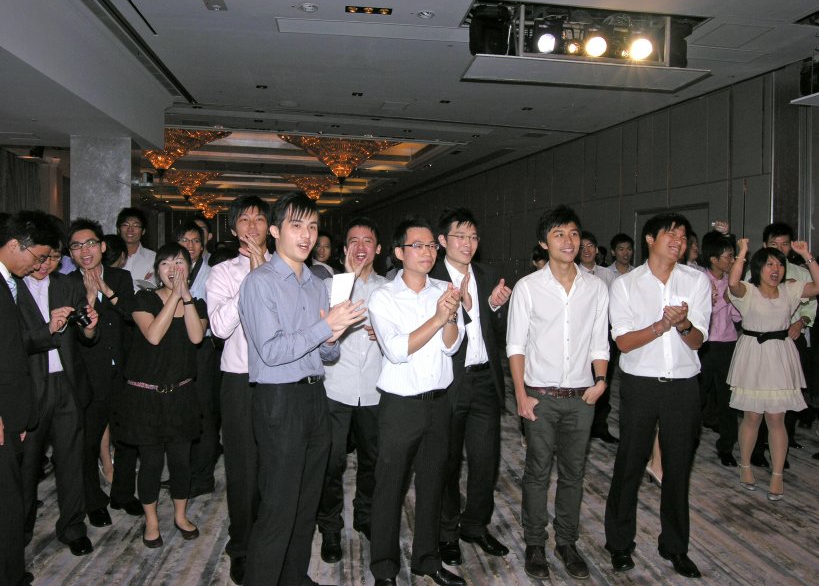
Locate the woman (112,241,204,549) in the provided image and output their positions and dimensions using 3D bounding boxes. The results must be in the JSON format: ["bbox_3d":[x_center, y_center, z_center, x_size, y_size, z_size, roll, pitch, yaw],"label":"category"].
[{"bbox_3d":[-1.384,0.533,3.107,0.500,1.600,0.440,-2,4,-30],"label":"woman"}]

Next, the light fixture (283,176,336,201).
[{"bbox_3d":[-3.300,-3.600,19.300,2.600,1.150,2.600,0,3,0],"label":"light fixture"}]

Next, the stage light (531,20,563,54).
[{"bbox_3d":[1.255,-2.349,5.200,0.280,0.320,0.330,1,22,3],"label":"stage light"}]

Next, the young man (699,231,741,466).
[{"bbox_3d":[2.326,0.408,4.249,0.470,1.710,0.320,0,3,-5],"label":"young man"}]

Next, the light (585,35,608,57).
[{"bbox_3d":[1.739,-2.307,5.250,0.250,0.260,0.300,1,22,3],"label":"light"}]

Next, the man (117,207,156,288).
[{"bbox_3d":[-1.938,0.311,4.056,0.480,1.830,0.340,-2,4,-30],"label":"man"}]

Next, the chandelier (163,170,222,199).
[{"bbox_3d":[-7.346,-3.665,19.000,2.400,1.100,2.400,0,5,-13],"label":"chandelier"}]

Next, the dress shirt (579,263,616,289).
[{"bbox_3d":[1.560,0.030,4.930,0.480,0.580,0.280,1,4,9],"label":"dress shirt"}]

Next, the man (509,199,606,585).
[{"bbox_3d":[0.739,0.461,2.737,0.500,1.770,0.340,1,5,-2],"label":"man"}]

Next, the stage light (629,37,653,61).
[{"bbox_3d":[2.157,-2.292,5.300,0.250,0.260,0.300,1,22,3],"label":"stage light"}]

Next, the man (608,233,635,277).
[{"bbox_3d":[1.998,0.317,5.403,0.480,1.740,0.320,0,3,6],"label":"man"}]

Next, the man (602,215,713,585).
[{"bbox_3d":[1.222,0.492,2.792,0.510,1.720,0.400,1,4,12],"label":"man"}]

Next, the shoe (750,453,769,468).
[{"bbox_3d":[2.579,1.200,4.240,0.105,0.110,0.290,1,5,5],"label":"shoe"}]

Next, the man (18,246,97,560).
[{"bbox_3d":[-1.824,0.472,2.903,0.520,1.650,0.470,-3,6,-43],"label":"man"}]

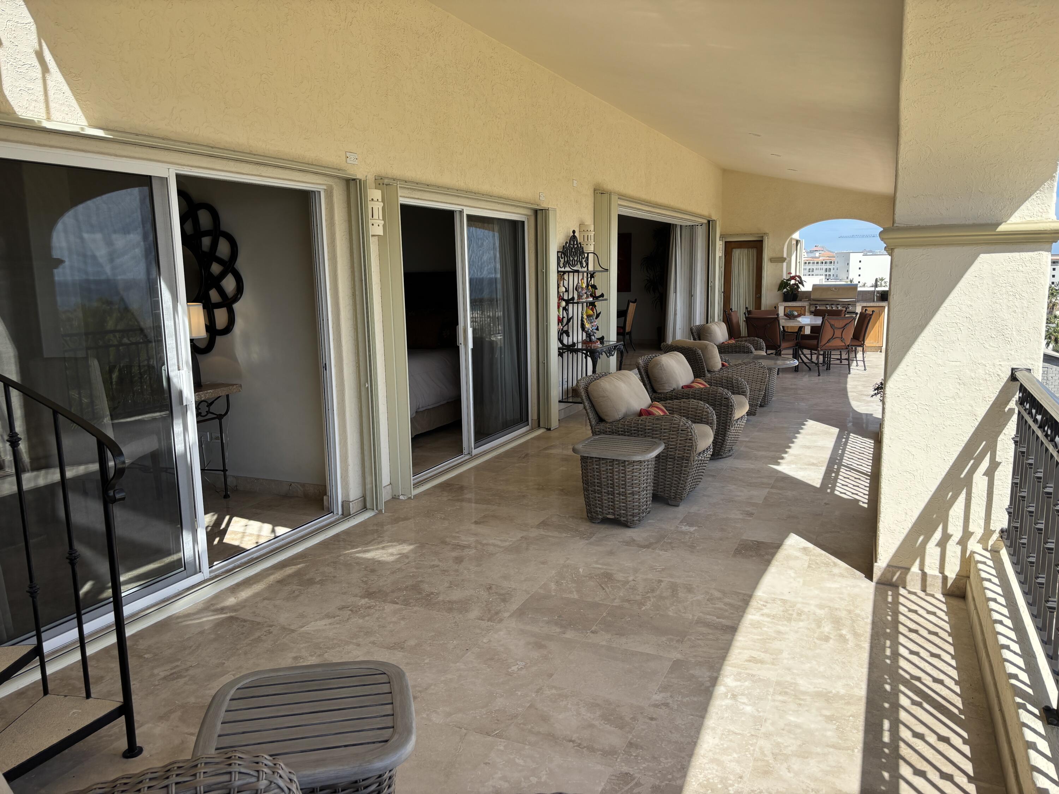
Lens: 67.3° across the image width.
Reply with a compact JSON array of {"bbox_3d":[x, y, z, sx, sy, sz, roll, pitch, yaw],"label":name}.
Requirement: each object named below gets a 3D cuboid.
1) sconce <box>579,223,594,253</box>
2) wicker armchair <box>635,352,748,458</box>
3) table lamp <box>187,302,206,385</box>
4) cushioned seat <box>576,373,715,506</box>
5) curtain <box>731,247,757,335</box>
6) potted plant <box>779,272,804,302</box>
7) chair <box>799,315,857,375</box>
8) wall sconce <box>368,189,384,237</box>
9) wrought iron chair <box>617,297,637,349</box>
[{"bbox_3d":[0.669,-1.780,8.961,0.125,0.310,0.245,3,10,24],"label":"sconce"},{"bbox_3d":[1.451,0.033,6.974,0.890,0.870,0.820,3,10,23],"label":"wicker armchair"},{"bbox_3d":[-2.405,-0.361,5.656,0.240,0.610,0.240,3,10,24],"label":"table lamp"},{"bbox_3d":[0.873,0.245,5.722,0.890,0.870,0.820,3,10,22],"label":"cushioned seat"},{"bbox_3d":[4.356,-2.132,16.171,0.480,1.720,0.060,3,10,24],"label":"curtain"},{"bbox_3d":[5.053,-2.115,15.354,0.460,0.580,0.420,3,10,24],"label":"potted plant"},{"bbox_3d":[4.391,-0.803,11.741,0.520,0.900,0.680,-3,9,-10],"label":"chair"},{"bbox_3d":[-1.038,-1.196,5.223,0.125,0.305,0.245,3,10,24],"label":"wall sconce"},{"bbox_3d":[1.717,-1.359,15.172,0.580,1.010,0.480,4,10,28],"label":"wrought iron chair"}]

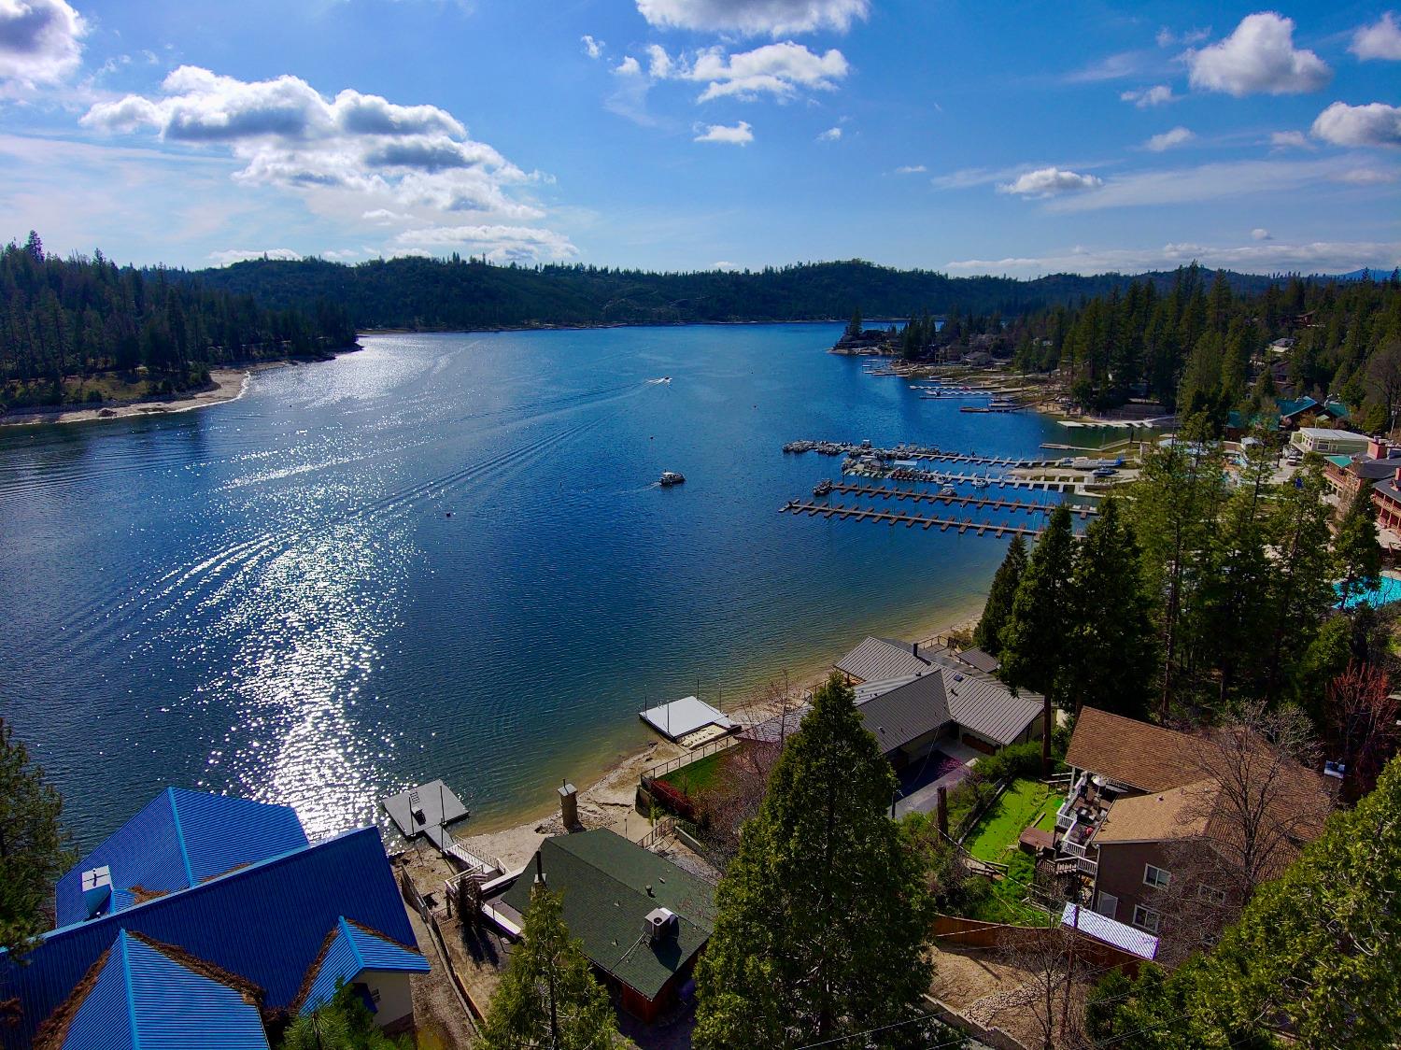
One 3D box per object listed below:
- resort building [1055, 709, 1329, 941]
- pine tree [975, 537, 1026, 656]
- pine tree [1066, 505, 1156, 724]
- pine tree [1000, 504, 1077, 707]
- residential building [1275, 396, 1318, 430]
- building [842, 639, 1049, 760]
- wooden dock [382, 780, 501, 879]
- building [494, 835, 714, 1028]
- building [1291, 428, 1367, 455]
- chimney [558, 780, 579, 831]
[{"bbox_3d":[30.054,17.789,52.201,15.000,7.500,18.300,9,18,34],"label":"resort building"},{"bbox_3d":[32.107,7.901,87.973,6.200,14.270,6.200,-1,15,0],"label":"pine tree"},{"bbox_3d":[29.971,7.892,62.661,7.600,20.160,7.600,-1,15,0],"label":"pine tree"},{"bbox_3d":[25.114,8.652,61.766,6.000,20.880,6.000,-1,15,0],"label":"pine tree"},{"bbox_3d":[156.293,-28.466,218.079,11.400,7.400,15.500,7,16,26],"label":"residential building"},{"bbox_3d":[17.435,15.310,72.287,18.400,5.700,19.200,-12,18,-37],"label":"building"},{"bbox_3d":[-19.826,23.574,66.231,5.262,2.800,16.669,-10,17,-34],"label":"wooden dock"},{"bbox_3d":[-4.510,23.231,50.764,13.300,4.700,9.000,11,19,38],"label":"building"},{"bbox_3d":[134.990,-17.552,182.110,11.300,6.700,11.300,4,15,17],"label":"building"},{"bbox_3d":[-9.869,21.178,64.486,1.150,4.090,1.150,11,19,38],"label":"chimney"}]

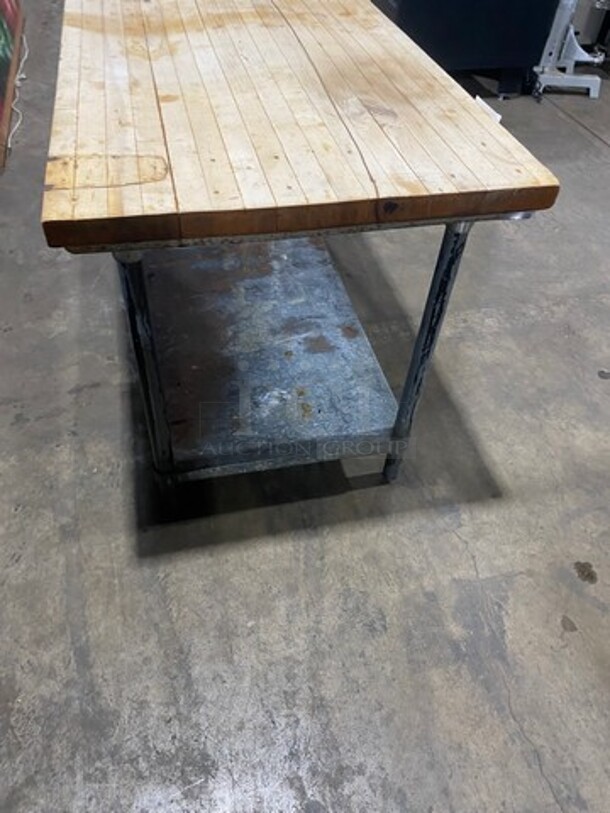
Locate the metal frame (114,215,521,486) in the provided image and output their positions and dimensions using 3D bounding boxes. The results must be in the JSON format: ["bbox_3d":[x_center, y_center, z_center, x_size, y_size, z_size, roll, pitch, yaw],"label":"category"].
[{"bbox_3d":[-0.162,-0.507,1.676,0.710,0.827,1.400,-8,48,-11],"label":"metal frame"}]

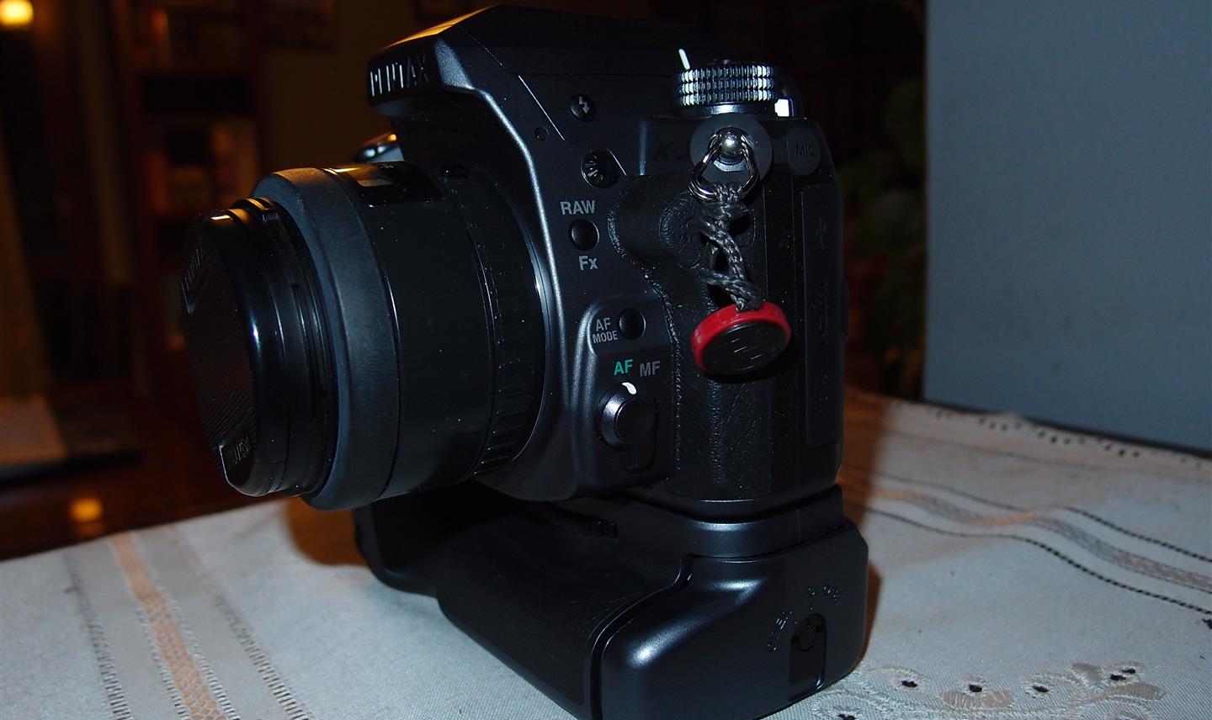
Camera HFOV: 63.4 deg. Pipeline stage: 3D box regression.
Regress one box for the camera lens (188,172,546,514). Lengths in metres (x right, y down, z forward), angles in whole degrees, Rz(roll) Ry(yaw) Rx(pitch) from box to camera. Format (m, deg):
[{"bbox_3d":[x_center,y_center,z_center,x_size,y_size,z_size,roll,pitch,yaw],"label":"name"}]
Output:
[{"bbox_3d":[-0.050,-0.004,0.190,0.052,0.064,0.064,-10,12,-34],"label":"camera lens"}]

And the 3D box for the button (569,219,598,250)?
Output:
[{"bbox_3d":[-0.004,-0.022,0.175,0.005,0.005,0.002,-7,11,-21],"label":"button"}]

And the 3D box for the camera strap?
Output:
[{"bbox_3d":[0.024,-0.017,0.171,0.019,0.045,0.013,-10,12,-34],"label":"camera strap"}]

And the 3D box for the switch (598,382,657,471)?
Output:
[{"bbox_3d":[0.004,0.012,0.181,0.011,0.016,0.005,-8,11,-24],"label":"switch"}]

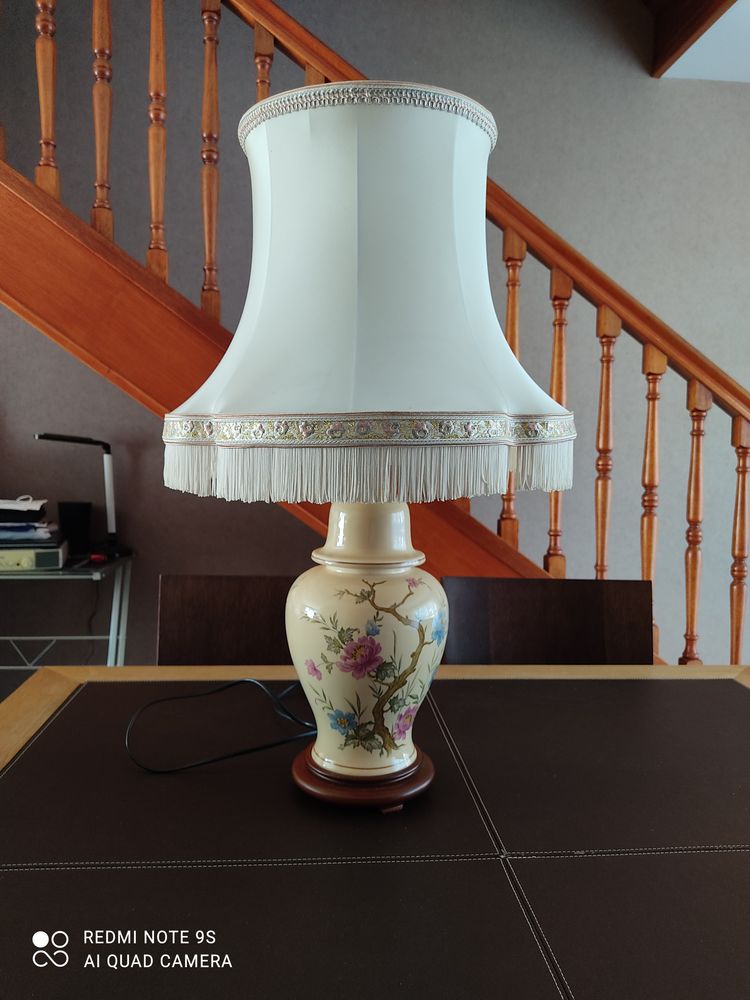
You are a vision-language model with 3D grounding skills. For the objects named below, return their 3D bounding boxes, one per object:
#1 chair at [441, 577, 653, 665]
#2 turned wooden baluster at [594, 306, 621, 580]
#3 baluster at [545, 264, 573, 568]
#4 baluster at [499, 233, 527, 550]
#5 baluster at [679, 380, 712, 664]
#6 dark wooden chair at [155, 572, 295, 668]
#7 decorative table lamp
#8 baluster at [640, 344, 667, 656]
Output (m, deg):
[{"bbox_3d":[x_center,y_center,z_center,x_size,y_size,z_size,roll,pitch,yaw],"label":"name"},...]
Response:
[{"bbox_3d":[0.340,0.628,1.328,0.425,0.913,0.500,1,3,1],"label":"chair"},{"bbox_3d":[0.595,-0.094,1.945,0.043,0.807,0.043,0,3,-6],"label":"turned wooden baluster"},{"bbox_3d":[0.471,-0.187,1.928,0.043,0.807,0.043,0,3,-6],"label":"baluster"},{"bbox_3d":[0.347,-0.280,1.911,0.043,0.807,0.043,0,3,-6],"label":"baluster"},{"bbox_3d":[0.843,0.091,1.979,0.043,0.807,0.043,0,3,-6],"label":"baluster"},{"bbox_3d":[-0.216,0.622,1.328,0.425,0.911,0.500,1,3,-2],"label":"dark wooden chair"},{"bbox_3d":[-0.008,-0.038,0.935,0.490,0.780,0.490,1,3,0],"label":"decorative table lamp"},{"bbox_3d":[0.719,-0.001,1.962,0.043,0.807,0.043,0,3,-6],"label":"baluster"}]

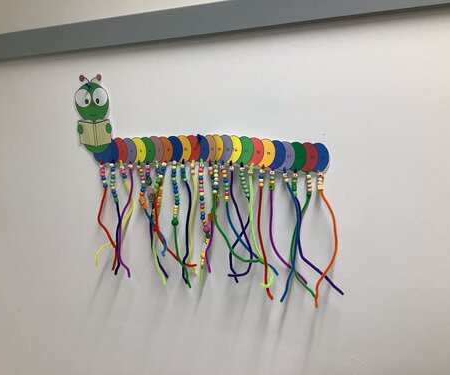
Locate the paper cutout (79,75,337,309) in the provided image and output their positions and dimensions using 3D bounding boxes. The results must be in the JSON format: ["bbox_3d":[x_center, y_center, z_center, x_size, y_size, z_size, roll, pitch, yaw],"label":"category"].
[{"bbox_3d":[-0.064,-0.009,0.924,0.594,0.478,0.055,1,9,21],"label":"paper cutout"}]

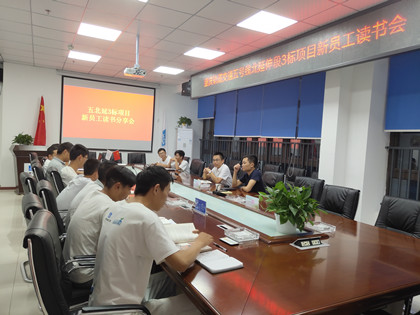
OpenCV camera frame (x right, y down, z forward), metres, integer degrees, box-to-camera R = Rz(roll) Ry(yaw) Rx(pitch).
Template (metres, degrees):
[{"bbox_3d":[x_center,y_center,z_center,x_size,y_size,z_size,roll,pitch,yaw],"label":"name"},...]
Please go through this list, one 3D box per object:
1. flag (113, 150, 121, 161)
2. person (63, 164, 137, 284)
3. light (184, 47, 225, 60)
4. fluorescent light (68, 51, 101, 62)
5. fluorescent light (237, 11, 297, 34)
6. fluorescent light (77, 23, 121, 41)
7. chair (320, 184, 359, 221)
[{"bbox_3d":[-1.907,-0.035,7.200,0.145,0.200,0.030,3,1,-19],"label":"flag"},{"bbox_3d":[-0.606,0.641,2.368,0.760,1.180,0.520,2,3,-39],"label":"person"},{"bbox_3d":[-0.090,-1.852,6.196,0.600,0.050,0.600,3,1,-27],"label":"light"},{"bbox_3d":[-2.513,-2.017,6.988,0.600,0.050,0.600,3,1,-27],"label":"fluorescent light"},{"bbox_3d":[0.702,-1.704,4.443,0.600,0.050,0.600,3,2,-26],"label":"fluorescent light"},{"bbox_3d":[-1.690,-1.933,5.375,0.600,0.050,0.600,3,1,-27],"label":"fluorescent light"},{"bbox_3d":[0.873,0.708,3.010,0.620,0.950,0.580,3,1,-18],"label":"chair"}]

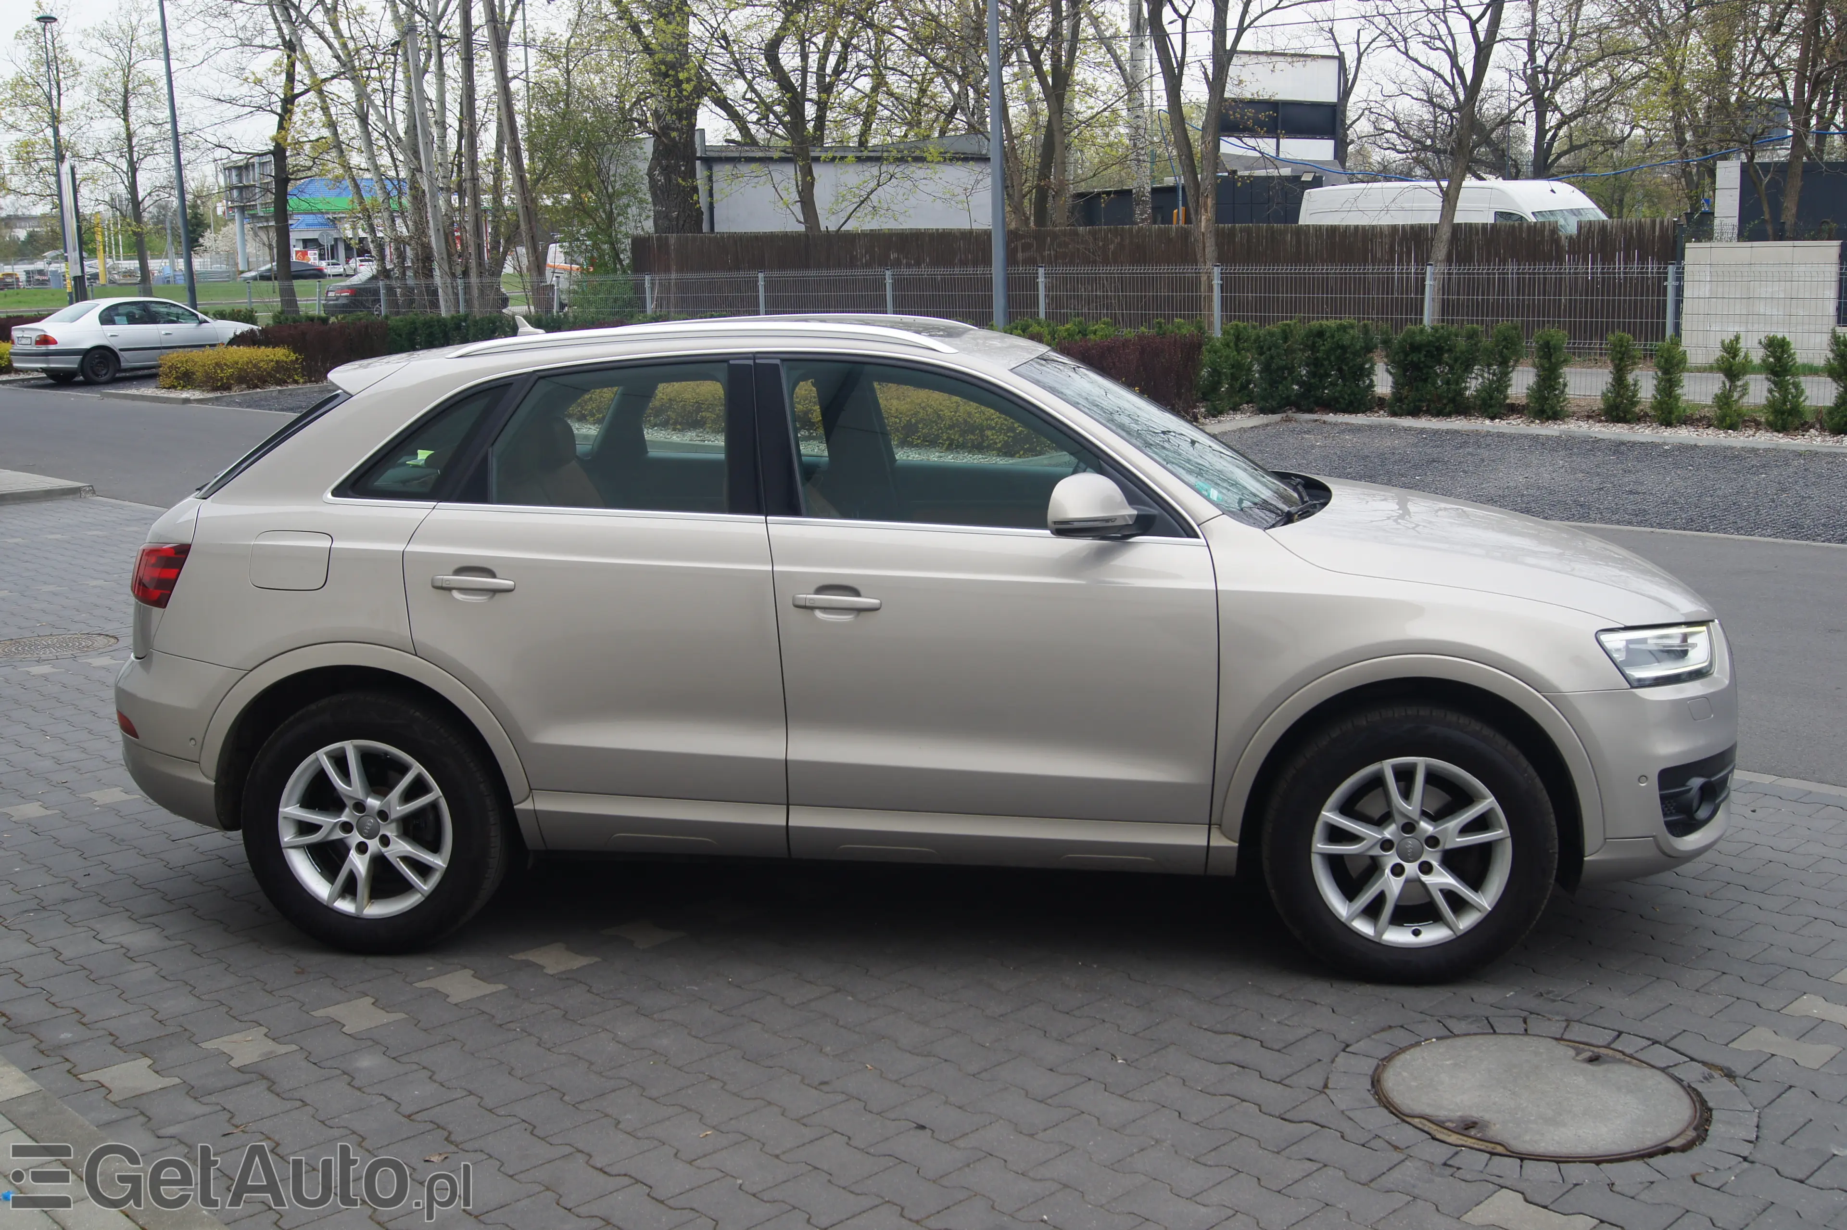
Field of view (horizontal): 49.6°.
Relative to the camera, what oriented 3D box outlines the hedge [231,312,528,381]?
[{"bbox_3d":[-8.787,-4.259,32.000,1.200,0.950,5.600,-11,14,-42],"label":"hedge"}]

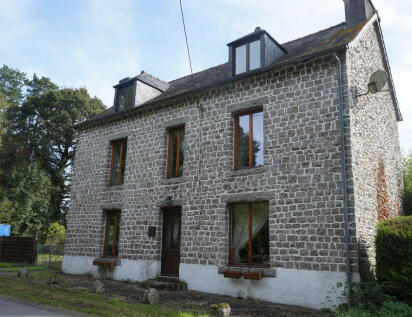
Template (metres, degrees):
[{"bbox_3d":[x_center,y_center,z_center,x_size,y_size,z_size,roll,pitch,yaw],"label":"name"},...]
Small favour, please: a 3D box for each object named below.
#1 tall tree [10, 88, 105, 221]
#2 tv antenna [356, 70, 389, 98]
[{"bbox_3d":[-12.872,0.877,31.253,8.400,15.111,8.400,1,-13,0],"label":"tall tree"},{"bbox_3d":[4.398,-1.987,9.455,0.620,0.740,0.620,6,-14,-18],"label":"tv antenna"}]

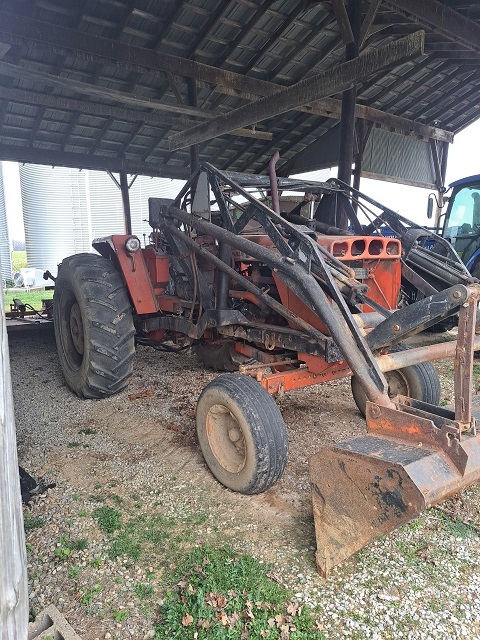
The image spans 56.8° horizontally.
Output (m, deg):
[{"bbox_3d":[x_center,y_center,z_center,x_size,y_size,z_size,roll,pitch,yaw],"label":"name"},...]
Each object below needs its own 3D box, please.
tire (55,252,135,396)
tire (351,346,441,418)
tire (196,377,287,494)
[{"bbox_3d":[-1.679,0.078,5.014,0.457,1.592,1.600,-7,12,-35],"label":"tire"},{"bbox_3d":[1.390,0.619,4.011,0.271,0.790,0.794,-8,12,-38],"label":"tire"},{"bbox_3d":[-0.007,0.790,3.070,0.271,0.790,0.794,-7,12,-36],"label":"tire"}]

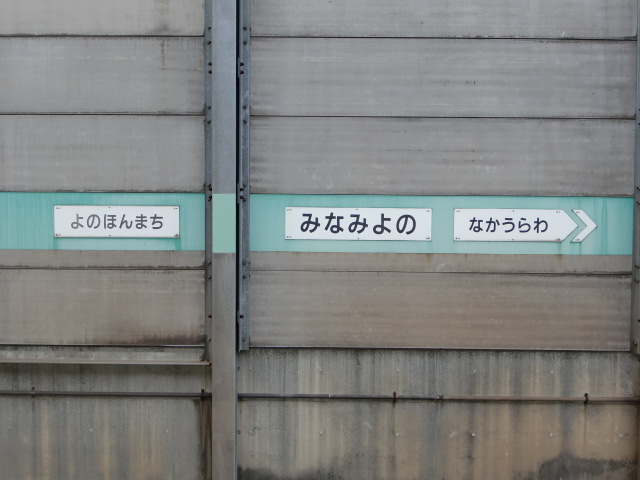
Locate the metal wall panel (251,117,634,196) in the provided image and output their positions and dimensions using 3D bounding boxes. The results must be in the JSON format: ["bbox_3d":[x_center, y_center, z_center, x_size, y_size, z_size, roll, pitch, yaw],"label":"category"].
[{"bbox_3d":[0.788,-0.537,7.887,2.520,0.500,0.080,1,3,0],"label":"metal wall panel"}]

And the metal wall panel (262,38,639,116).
[{"bbox_3d":[0.792,-1.036,7.858,2.520,0.500,0.080,1,3,0],"label":"metal wall panel"}]

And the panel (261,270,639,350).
[{"bbox_3d":[0.779,0.461,7.947,2.520,0.500,0.080,1,3,0],"label":"panel"}]

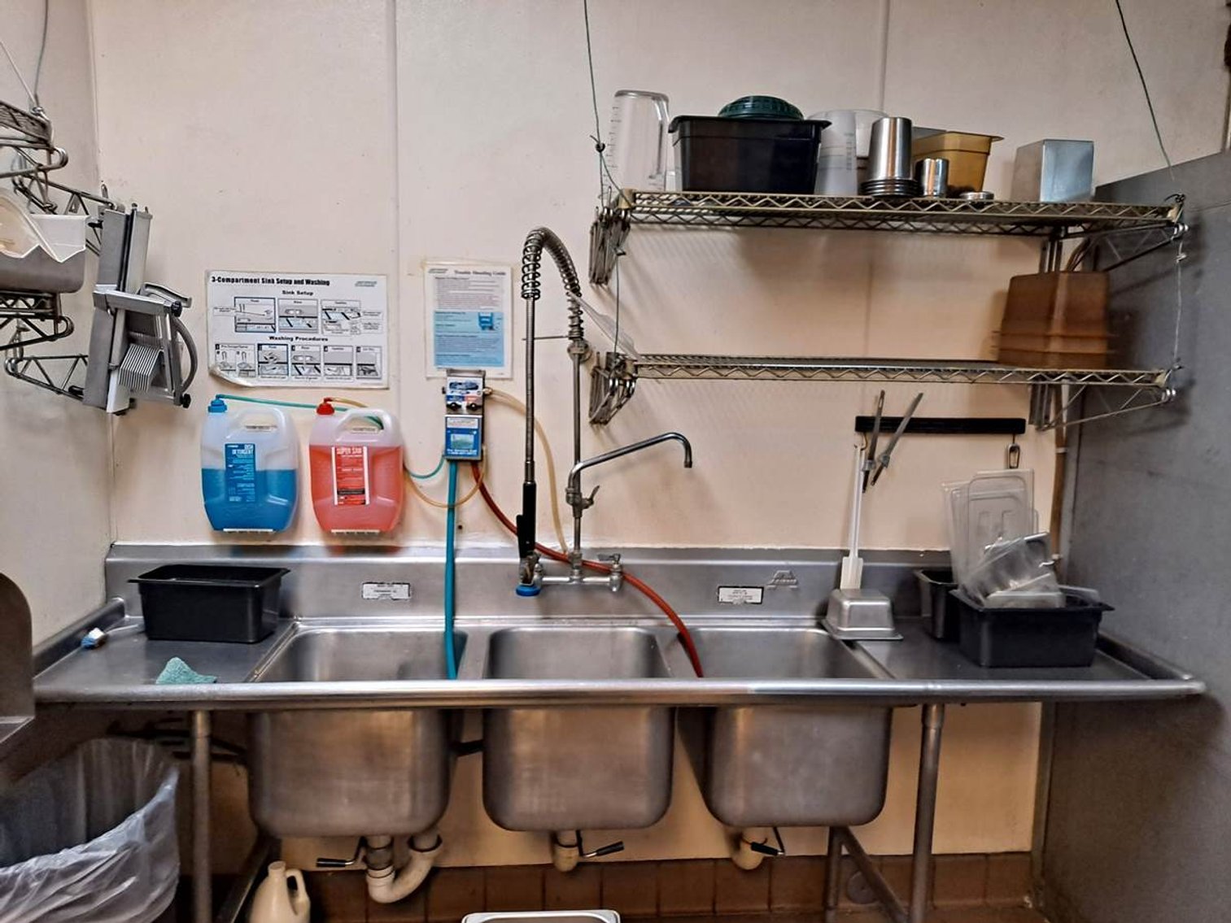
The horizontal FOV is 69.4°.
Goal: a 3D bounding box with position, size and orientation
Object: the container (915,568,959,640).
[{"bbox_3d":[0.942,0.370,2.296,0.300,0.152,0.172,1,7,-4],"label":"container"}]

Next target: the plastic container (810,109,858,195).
[{"bbox_3d":[0.500,-0.680,1.998,0.096,0.200,0.096,1,7,-4],"label":"plastic container"}]

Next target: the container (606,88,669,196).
[{"bbox_3d":[0.042,-0.690,1.946,0.160,0.230,0.150,1,7,-4],"label":"container"}]

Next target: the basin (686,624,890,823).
[{"bbox_3d":[0.388,0.625,2.124,0.417,0.333,0.429,1,8,-5],"label":"basin"}]

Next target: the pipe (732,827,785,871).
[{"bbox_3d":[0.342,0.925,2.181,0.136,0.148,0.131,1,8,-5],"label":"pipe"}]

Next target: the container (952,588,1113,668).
[{"bbox_3d":[0.980,0.401,2.124,0.322,0.150,0.168,1,8,-5],"label":"container"}]

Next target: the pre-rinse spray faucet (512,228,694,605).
[{"bbox_3d":[-0.027,-0.110,2.186,0.445,0.905,0.240,1,7,-4],"label":"pre-rinse spray faucet"}]

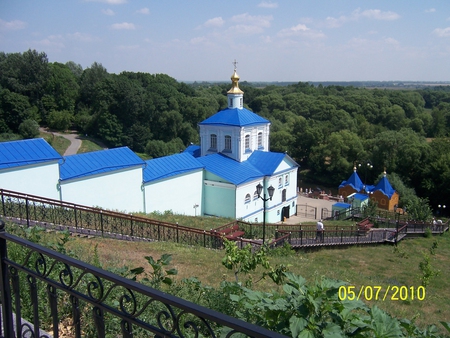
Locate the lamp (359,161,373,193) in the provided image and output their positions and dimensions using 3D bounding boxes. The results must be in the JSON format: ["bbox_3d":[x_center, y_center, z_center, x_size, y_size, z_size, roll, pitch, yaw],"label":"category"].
[{"bbox_3d":[26.704,2.860,81.869,2.400,8.800,2.200,0,11,0],"label":"lamp"}]

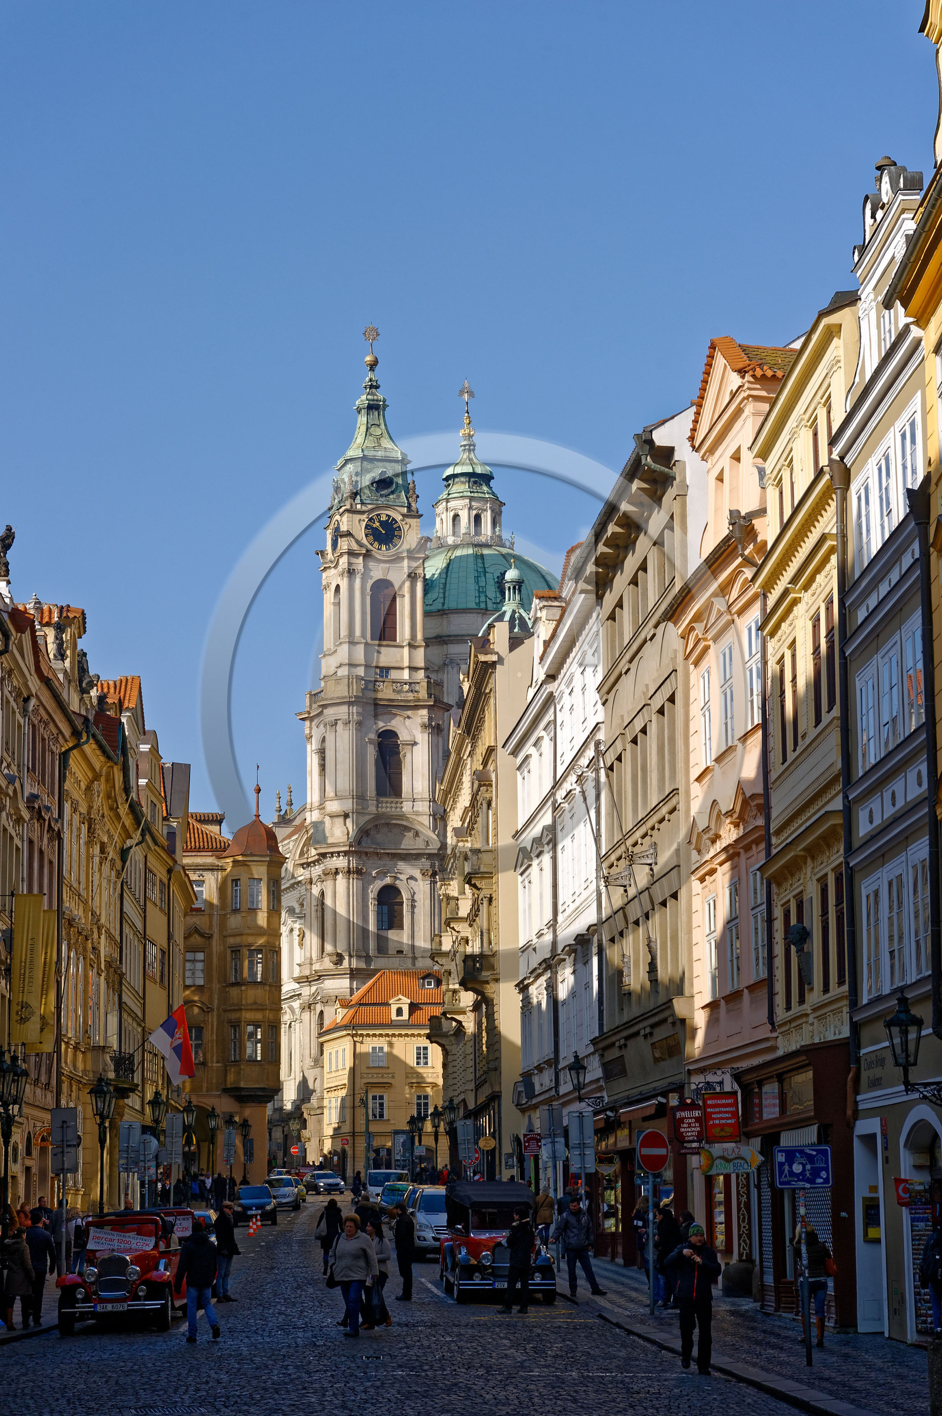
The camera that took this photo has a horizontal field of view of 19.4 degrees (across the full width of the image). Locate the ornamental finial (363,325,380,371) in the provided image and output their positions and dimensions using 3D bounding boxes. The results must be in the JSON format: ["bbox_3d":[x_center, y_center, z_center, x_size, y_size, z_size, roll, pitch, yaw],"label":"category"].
[{"bbox_3d":[-9.244,-33.309,255.383,1.500,4.250,1.250,2,-11,-11],"label":"ornamental finial"}]

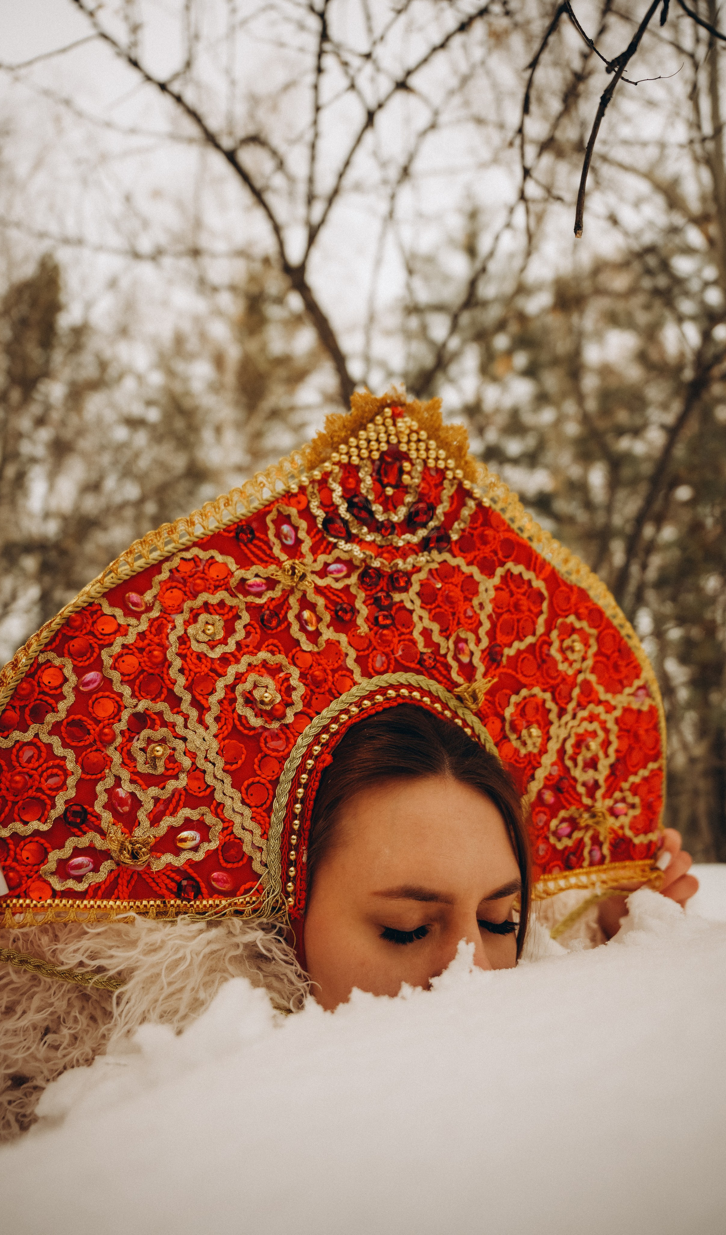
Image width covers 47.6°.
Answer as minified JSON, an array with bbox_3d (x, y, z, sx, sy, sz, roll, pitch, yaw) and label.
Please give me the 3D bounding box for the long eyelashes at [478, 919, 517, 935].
[{"bbox_3d":[0.081,0.188,0.500,0.027,0.009,0.011,4,1,-28],"label":"long eyelashes"}]

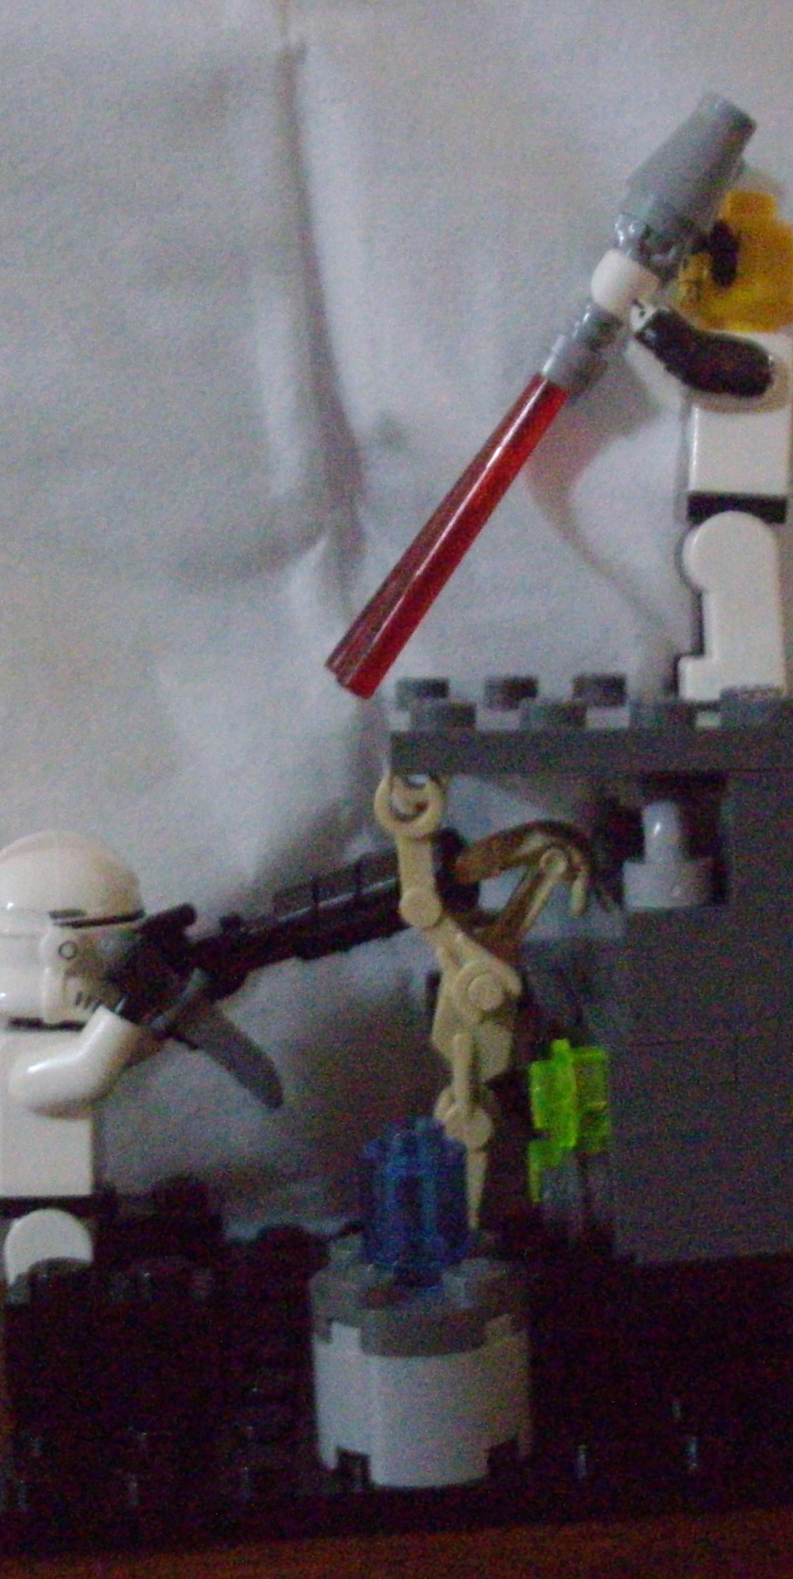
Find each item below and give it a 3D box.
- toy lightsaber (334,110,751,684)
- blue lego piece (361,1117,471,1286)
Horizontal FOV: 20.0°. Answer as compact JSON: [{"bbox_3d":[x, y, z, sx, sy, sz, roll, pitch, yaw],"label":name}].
[{"bbox_3d":[0.011,-0.030,0.174,0.007,0.053,0.007,34,5,-5],"label":"toy lightsaber"},{"bbox_3d":[0.001,0.030,0.166,0.008,0.011,0.008,-3,7,-1],"label":"blue lego piece"}]

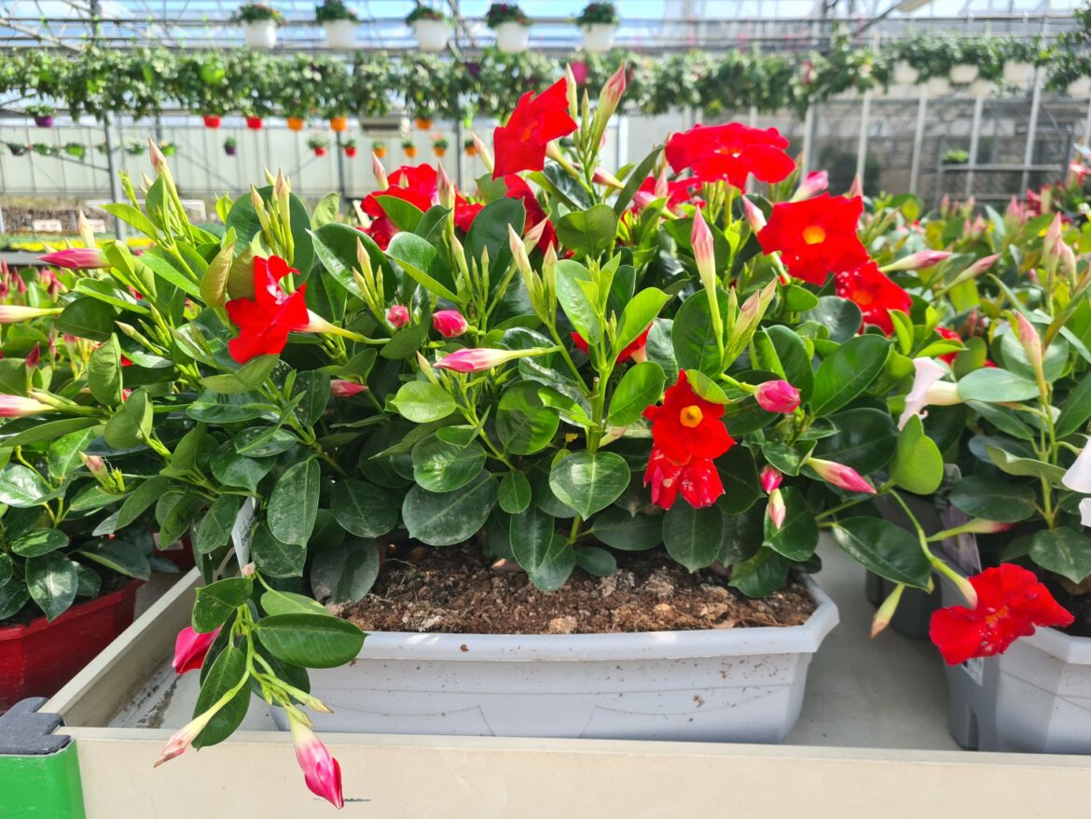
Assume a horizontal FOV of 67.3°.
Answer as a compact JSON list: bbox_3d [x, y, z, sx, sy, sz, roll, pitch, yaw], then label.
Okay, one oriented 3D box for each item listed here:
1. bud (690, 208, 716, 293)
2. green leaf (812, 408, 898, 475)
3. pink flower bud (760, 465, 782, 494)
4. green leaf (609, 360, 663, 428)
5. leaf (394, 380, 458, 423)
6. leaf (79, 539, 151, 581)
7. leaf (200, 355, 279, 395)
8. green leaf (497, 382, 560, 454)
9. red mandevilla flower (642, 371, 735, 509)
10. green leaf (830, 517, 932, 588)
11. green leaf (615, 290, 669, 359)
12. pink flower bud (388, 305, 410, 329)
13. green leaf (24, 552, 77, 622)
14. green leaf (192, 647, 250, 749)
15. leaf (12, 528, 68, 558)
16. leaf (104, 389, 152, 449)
[{"bbox_3d":[0.121,-0.123,0.630,0.018,0.065,0.018,-12,0,0],"label":"bud"},{"bbox_3d":[0.287,0.030,0.755,0.082,0.068,0.018,-1,-20,-7],"label":"green leaf"},{"bbox_3d":[0.168,0.052,0.610,0.017,0.019,0.026,3,31,5],"label":"pink flower bud"},{"bbox_3d":[0.078,-0.012,0.700,0.046,0.066,0.016,37,-11,24],"label":"green leaf"},{"bbox_3d":[-0.102,-0.007,0.690,0.056,0.014,0.042,-1,56,0],"label":"leaf"},{"bbox_3d":[-0.368,0.128,0.700,0.064,0.016,0.036,15,41,9],"label":"leaf"},{"bbox_3d":[-0.219,-0.024,0.585,0.055,0.020,0.045,-24,30,-29],"label":"leaf"},{"bbox_3d":[-0.015,0.008,0.720,0.056,0.072,0.016,32,-12,8],"label":"green leaf"},{"bbox_3d":[0.113,0.025,0.645,0.074,0.105,0.045,0,3,6],"label":"red mandevilla flower"},{"bbox_3d":[0.245,0.105,0.600,0.085,0.016,0.042,35,38,11],"label":"green leaf"},{"bbox_3d":[0.073,-0.064,0.620,0.035,0.063,0.018,37,-6,16],"label":"green leaf"},{"bbox_3d":[-0.125,-0.079,0.700,0.021,0.021,0.035,0,-6,-6],"label":"pink flower bud"},{"bbox_3d":[-0.506,0.180,0.840,0.056,0.080,0.018,-6,-29,-13],"label":"green leaf"},{"bbox_3d":[-0.242,0.213,0.610,0.040,0.080,0.016,18,-6,9],"label":"green leaf"},{"bbox_3d":[-0.542,0.144,0.880,0.064,0.018,0.044,-10,50,-12],"label":"leaf"},{"bbox_3d":[-0.297,0.006,0.585,0.034,0.046,0.016,-33,-25,30],"label":"leaf"}]

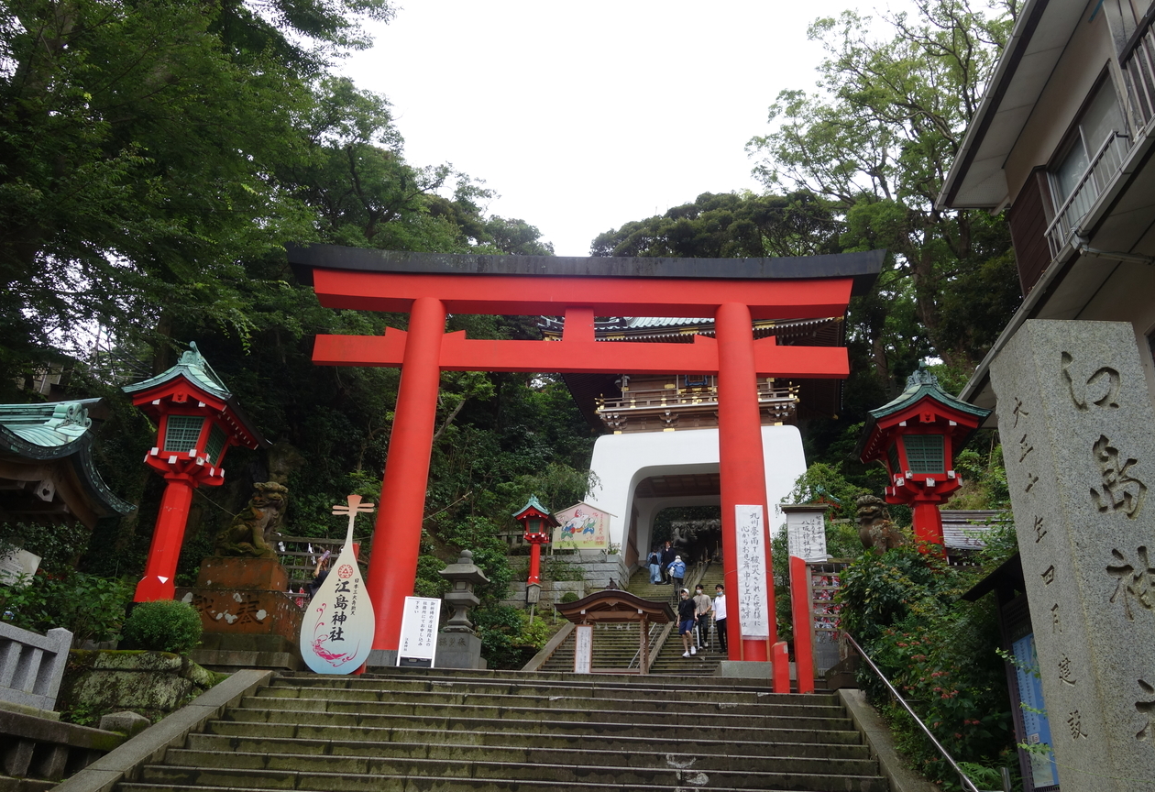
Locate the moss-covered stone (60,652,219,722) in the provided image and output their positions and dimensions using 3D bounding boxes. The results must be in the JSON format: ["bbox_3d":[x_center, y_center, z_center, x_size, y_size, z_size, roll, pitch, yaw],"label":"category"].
[{"bbox_3d":[-4.669,3.135,9.818,1.600,0.750,0.750,1,-24,2],"label":"moss-covered stone"}]

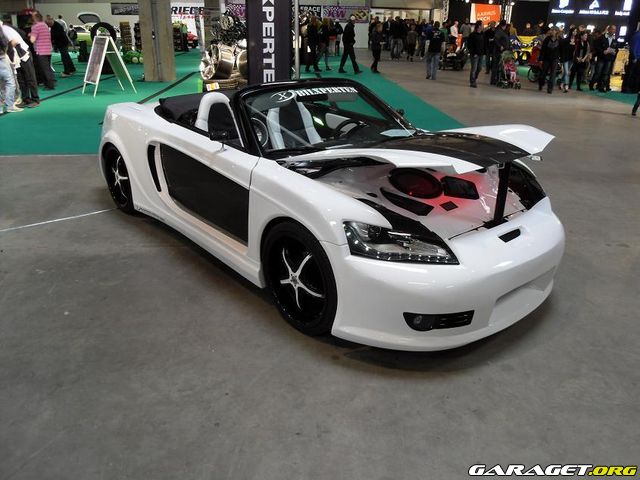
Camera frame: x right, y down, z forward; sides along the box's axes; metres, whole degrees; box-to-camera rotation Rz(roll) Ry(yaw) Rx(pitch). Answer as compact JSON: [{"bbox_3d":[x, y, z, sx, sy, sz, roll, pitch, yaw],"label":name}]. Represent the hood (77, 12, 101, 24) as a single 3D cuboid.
[{"bbox_3d":[-10.251,-9.807,22.973,1.200,0.550,0.750,-2,24,-9],"label":"hood"}]

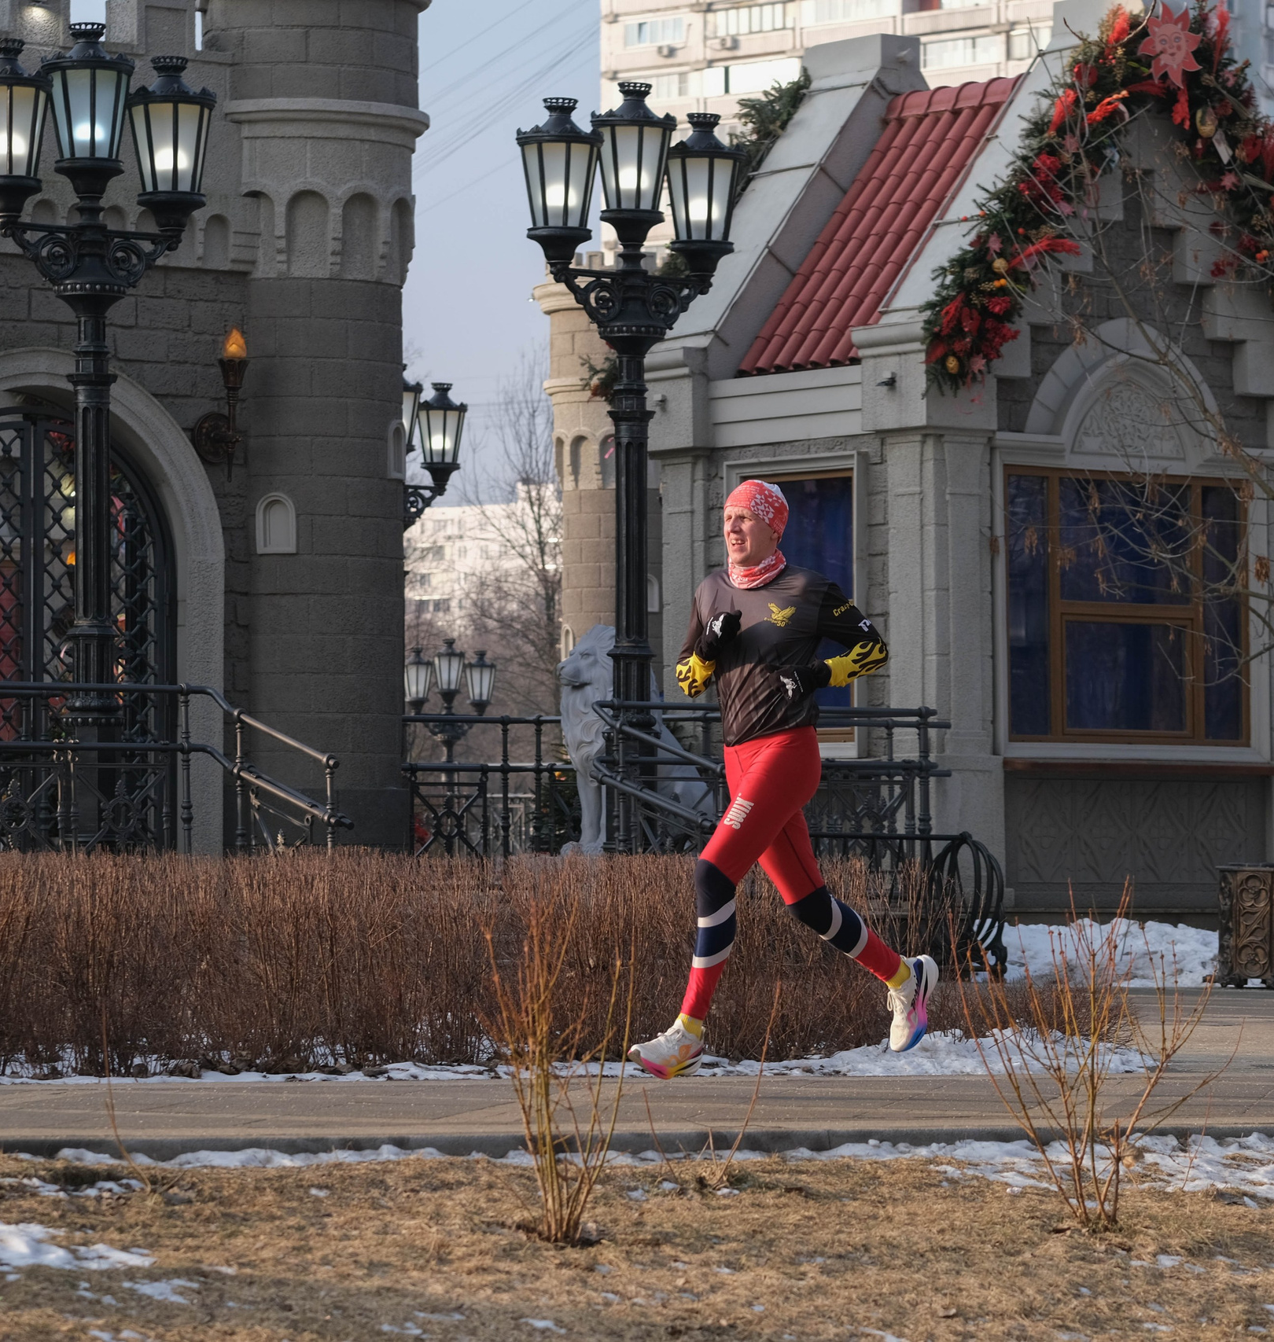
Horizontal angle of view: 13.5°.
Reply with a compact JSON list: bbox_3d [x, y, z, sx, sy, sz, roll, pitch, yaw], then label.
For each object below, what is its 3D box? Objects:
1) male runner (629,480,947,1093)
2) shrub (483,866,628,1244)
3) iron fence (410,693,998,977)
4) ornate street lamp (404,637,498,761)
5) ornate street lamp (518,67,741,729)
[{"bbox_3d":[0.425,0.315,15.500,1.000,1.730,0.620,1,-3,-36],"label":"male runner"},{"bbox_3d":[-0.146,0.697,9.700,0.280,0.680,0.280,0,-2,0],"label":"shrub"},{"bbox_3d":[0.334,0.794,26.200,3.200,1.200,1.000,1,-3,-36],"label":"iron fence"},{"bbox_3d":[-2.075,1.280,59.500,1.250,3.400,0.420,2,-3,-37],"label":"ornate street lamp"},{"bbox_3d":[-0.022,-0.940,24.800,1.250,3.500,0.420,2,-3,-37],"label":"ornate street lamp"}]

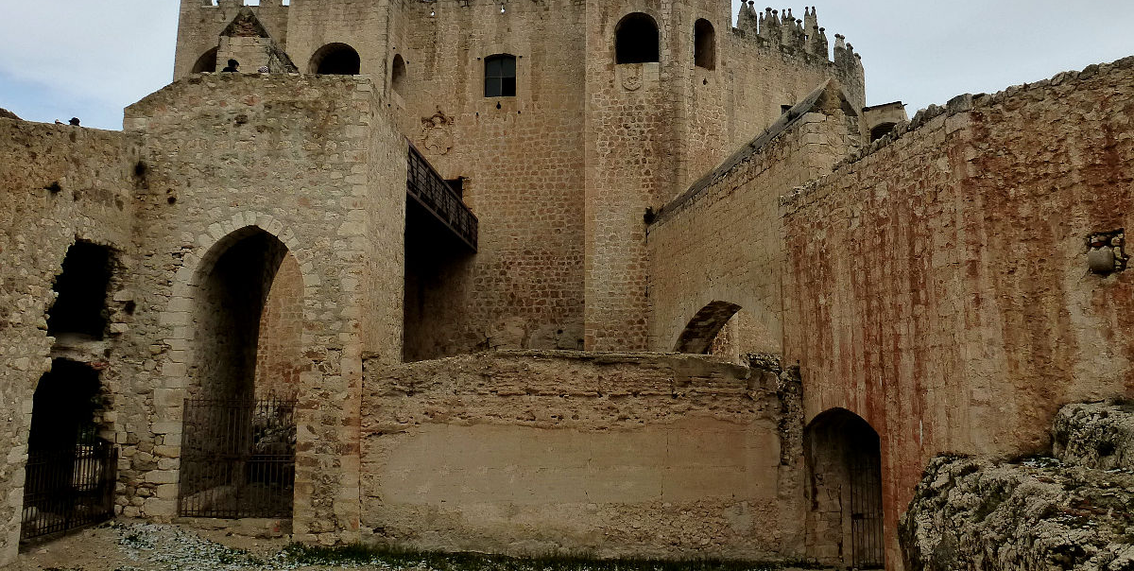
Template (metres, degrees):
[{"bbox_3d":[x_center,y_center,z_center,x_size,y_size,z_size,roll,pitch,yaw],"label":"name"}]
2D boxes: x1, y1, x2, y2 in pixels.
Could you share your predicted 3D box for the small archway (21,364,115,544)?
[{"bbox_3d":[-7.928,2.484,12.285,0.600,2.590,2.533,0,-6,-2],"label":"small archway"}]

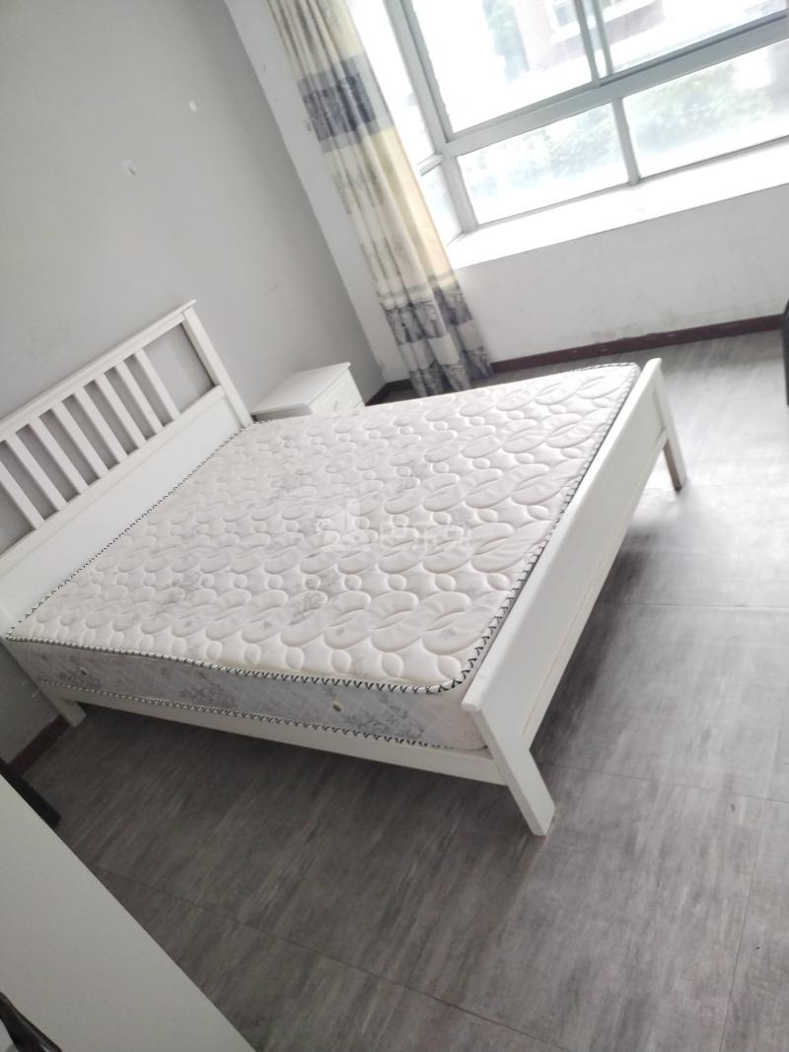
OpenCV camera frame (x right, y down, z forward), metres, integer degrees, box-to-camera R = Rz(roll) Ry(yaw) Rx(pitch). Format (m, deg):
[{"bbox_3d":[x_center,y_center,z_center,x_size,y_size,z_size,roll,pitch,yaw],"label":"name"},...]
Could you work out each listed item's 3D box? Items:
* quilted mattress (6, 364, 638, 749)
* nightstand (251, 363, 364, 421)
[{"bbox_3d":[-0.239,0.018,2.791,1.901,0.219,1.494,-2,36,36],"label":"quilted mattress"},{"bbox_3d":[-0.391,-0.488,4.095,0.420,0.505,0.420,-2,36,36],"label":"nightstand"}]

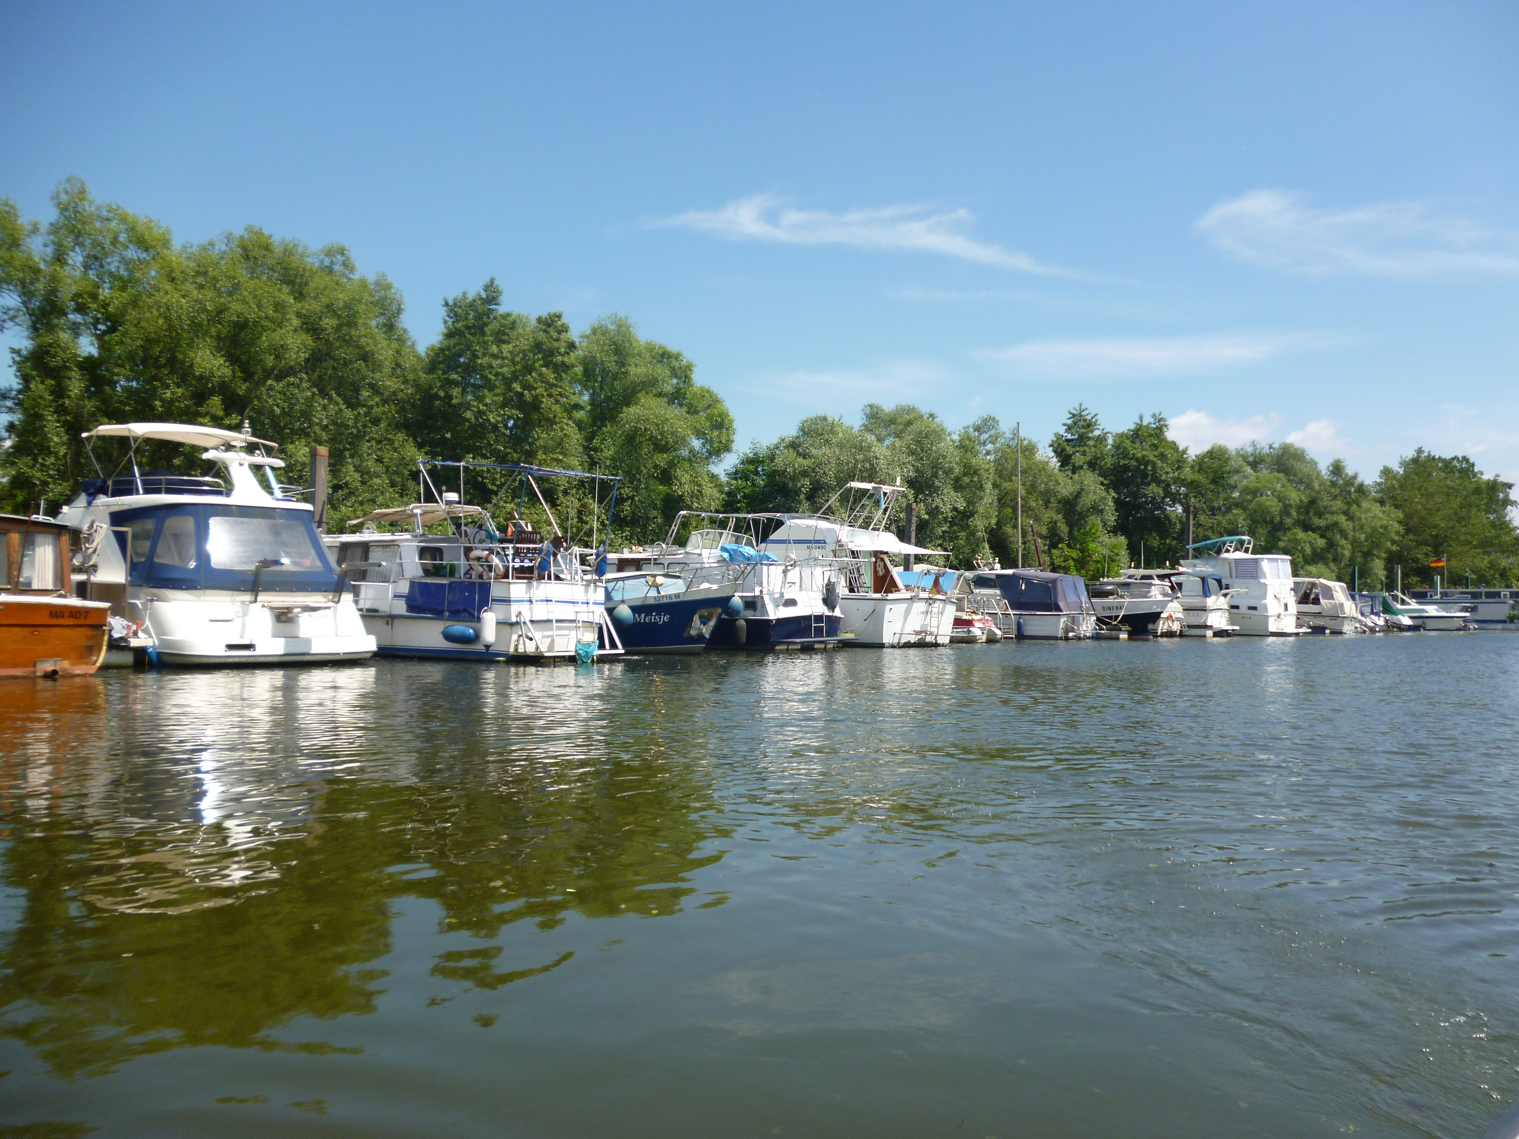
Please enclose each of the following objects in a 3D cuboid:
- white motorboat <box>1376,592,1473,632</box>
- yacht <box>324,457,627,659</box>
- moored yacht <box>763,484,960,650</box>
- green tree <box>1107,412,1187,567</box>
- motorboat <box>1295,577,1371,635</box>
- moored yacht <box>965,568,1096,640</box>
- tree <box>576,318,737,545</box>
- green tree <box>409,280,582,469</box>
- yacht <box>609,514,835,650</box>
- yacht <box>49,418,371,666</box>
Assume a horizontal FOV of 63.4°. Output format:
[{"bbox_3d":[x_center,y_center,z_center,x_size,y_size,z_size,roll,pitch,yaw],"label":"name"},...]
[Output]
[{"bbox_3d":[37.845,2.445,70.915,5.600,2.300,2.200,-1,-2,44],"label":"white motorboat"},{"bbox_3d":[-7.842,-0.226,30.805,10.000,4.400,3.100,-1,-2,44],"label":"yacht"},{"bbox_3d":[1.169,-0.149,38.948,9.800,4.900,3.400,-1,-2,44],"label":"moored yacht"},{"bbox_3d":[29.069,-3.980,92.163,6.200,14.800,6.200,0,-2,17],"label":"green tree"},{"bbox_3d":[27.969,1.947,65.774,7.000,2.800,2.400,-1,-2,44],"label":"motorboat"},{"bbox_3d":[9.621,1.422,48.813,7.000,2.500,2.500,-1,-2,44],"label":"moored yacht"},{"bbox_3d":[-4.708,-4.611,56.156,7.000,13.300,7.000,1,-2,-5],"label":"tree"},{"bbox_3d":[-10.765,-4.981,50.663,7.200,13.600,7.200,1,-2,-12],"label":"green tree"},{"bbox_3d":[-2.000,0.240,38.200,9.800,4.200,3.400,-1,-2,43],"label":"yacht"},{"bbox_3d":[-12.801,-0.542,26.777,4.000,4.700,11.300,2,-2,-44],"label":"yacht"}]

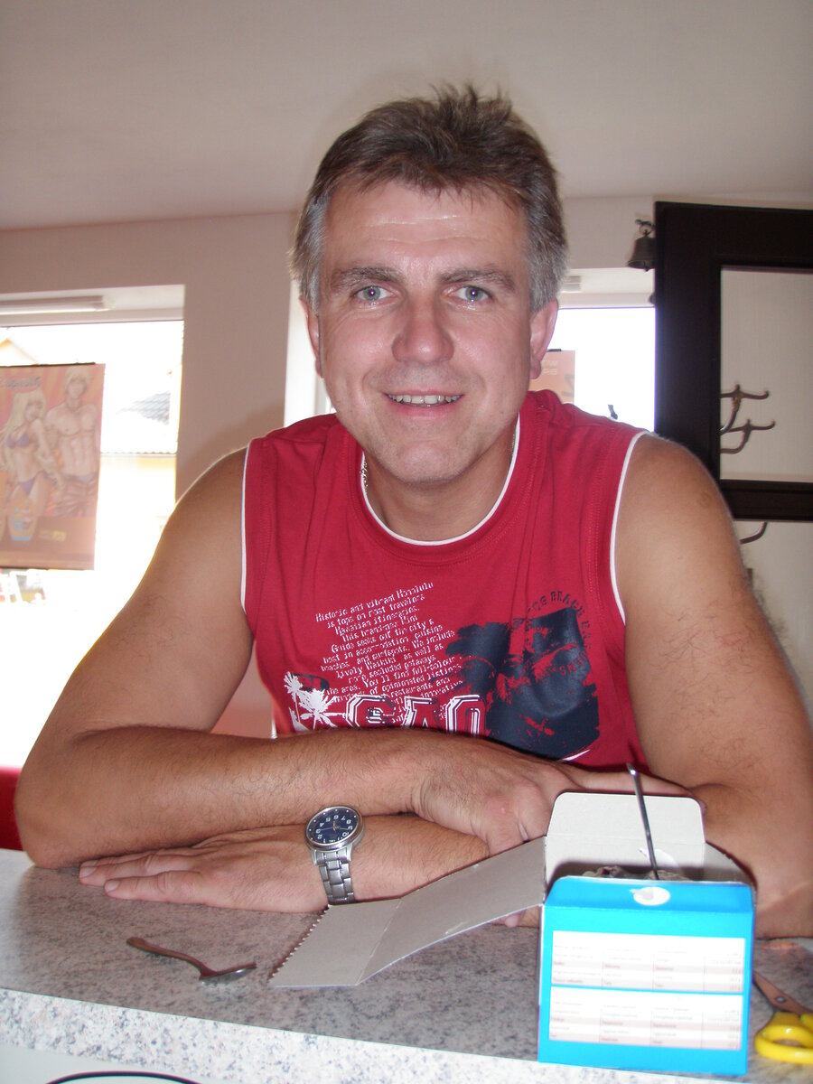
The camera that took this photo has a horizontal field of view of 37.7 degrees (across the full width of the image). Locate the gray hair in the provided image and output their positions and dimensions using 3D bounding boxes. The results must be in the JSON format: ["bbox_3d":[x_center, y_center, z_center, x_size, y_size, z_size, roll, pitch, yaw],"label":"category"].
[{"bbox_3d":[0.017,-0.233,0.883,0.195,0.190,0.195,1,-3,1],"label":"gray hair"}]

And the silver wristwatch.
[{"bbox_3d":[-0.041,0.213,0.812,0.042,0.054,0.063,-13,30,13],"label":"silver wristwatch"}]

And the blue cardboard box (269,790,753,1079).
[{"bbox_3d":[0.053,0.190,0.620,0.219,0.096,0.161,1,-3,7],"label":"blue cardboard box"}]

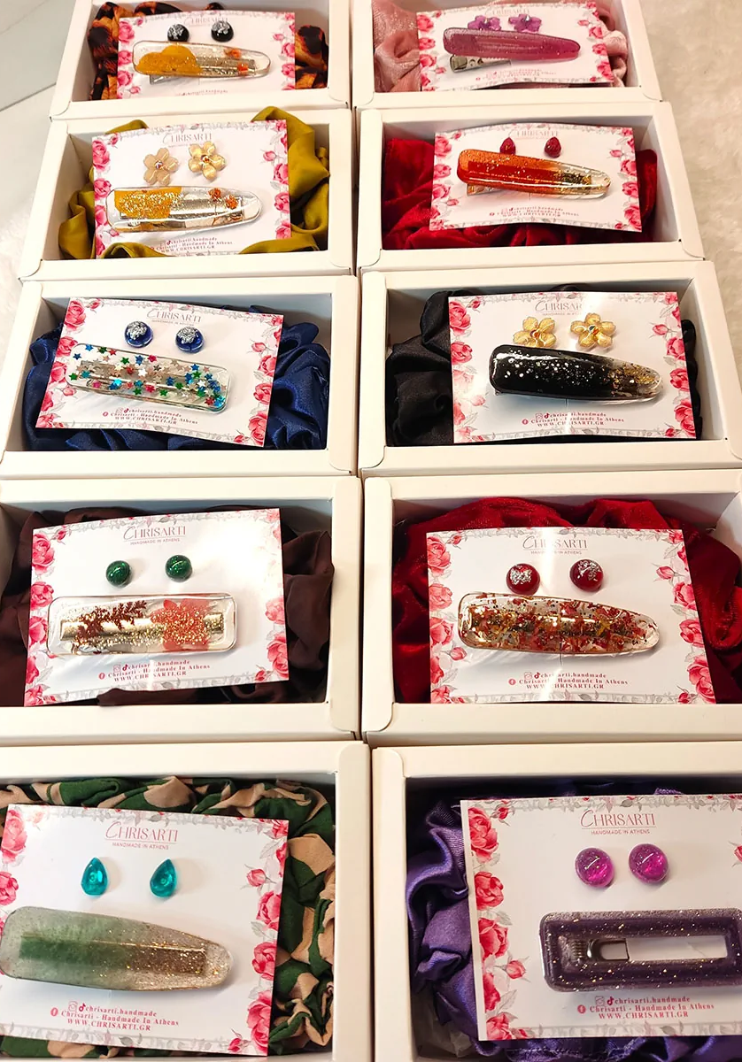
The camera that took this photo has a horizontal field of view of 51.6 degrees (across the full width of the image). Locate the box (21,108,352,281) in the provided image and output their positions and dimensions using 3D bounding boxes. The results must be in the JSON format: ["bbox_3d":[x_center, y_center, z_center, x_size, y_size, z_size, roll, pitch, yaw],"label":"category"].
[{"bbox_3d":[-0.081,-0.148,0.374,0.148,0.044,0.095,-1,67,2],"label":"box"}]

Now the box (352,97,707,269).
[{"bbox_3d":[0.069,-0.150,0.368,0.148,0.044,0.095,-1,67,2],"label":"box"}]

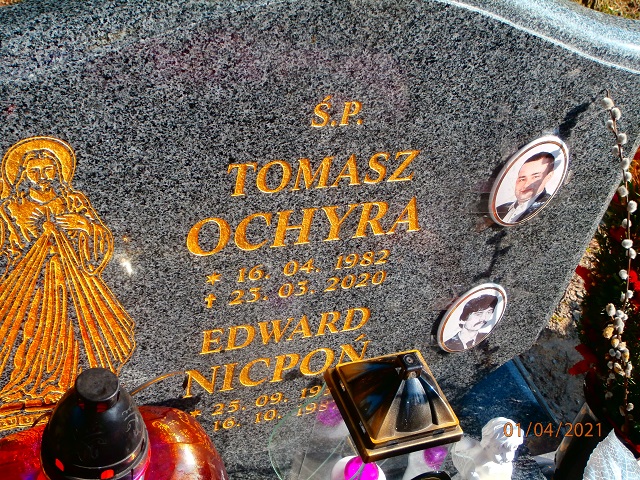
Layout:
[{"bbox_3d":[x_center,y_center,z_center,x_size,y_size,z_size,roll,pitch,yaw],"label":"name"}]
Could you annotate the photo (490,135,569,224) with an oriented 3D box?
[{"bbox_3d":[0.227,-0.060,0.939,0.089,0.120,0.012,-7,44,-22],"label":"photo"}]

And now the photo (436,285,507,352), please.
[{"bbox_3d":[0.189,0.099,1.076,0.089,0.120,0.012,-7,44,-22],"label":"photo"}]

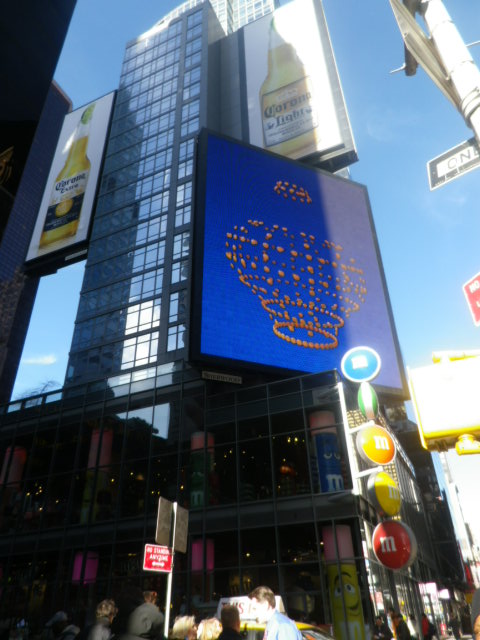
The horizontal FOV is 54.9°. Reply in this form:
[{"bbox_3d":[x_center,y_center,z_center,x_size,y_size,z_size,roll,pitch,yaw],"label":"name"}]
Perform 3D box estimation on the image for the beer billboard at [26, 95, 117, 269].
[{"bbox_3d":[-19.240,-17.318,54.441,8.146,24.315,0.700,-13,-32,21],"label":"beer billboard"}]

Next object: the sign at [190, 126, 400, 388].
[{"bbox_3d":[5.383,-5.791,43.605,20.593,25.576,1.100,12,-32,-22],"label":"sign"}]

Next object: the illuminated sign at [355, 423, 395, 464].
[{"bbox_3d":[7.459,6.801,25.351,2.200,2.200,1.100,6,-30,-12],"label":"illuminated sign"}]

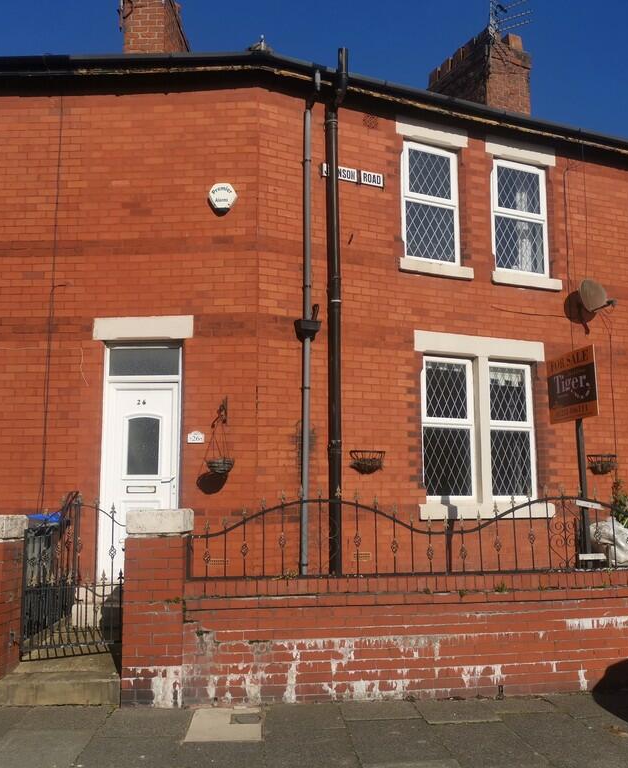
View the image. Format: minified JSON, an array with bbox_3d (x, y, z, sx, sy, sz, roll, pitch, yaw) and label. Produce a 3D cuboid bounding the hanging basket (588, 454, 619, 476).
[{"bbox_3d":[3.807,1.061,10.395,0.430,0.250,0.210,3,-9,-24],"label":"hanging basket"}]

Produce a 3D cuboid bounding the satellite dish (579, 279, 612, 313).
[{"bbox_3d":[3.632,-1.143,10.217,0.420,0.410,0.350,8,-11,-44],"label":"satellite dish"}]

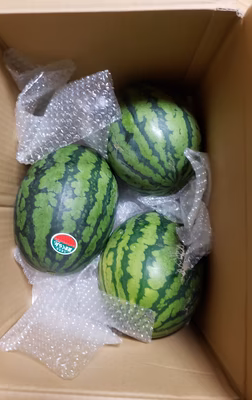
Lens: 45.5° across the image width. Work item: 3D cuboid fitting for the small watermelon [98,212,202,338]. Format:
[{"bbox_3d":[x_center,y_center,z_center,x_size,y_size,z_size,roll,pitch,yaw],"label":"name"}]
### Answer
[{"bbox_3d":[0.038,0.112,0.459,0.156,0.156,0.187,7,84,0],"label":"small watermelon"}]

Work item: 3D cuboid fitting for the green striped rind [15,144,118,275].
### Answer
[{"bbox_3d":[-0.089,0.013,0.462,0.150,0.150,0.200,13,82,0],"label":"green striped rind"}]

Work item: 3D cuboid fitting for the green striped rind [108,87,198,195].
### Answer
[{"bbox_3d":[0.041,-0.090,0.462,0.142,0.142,0.182,-24,72,0],"label":"green striped rind"}]

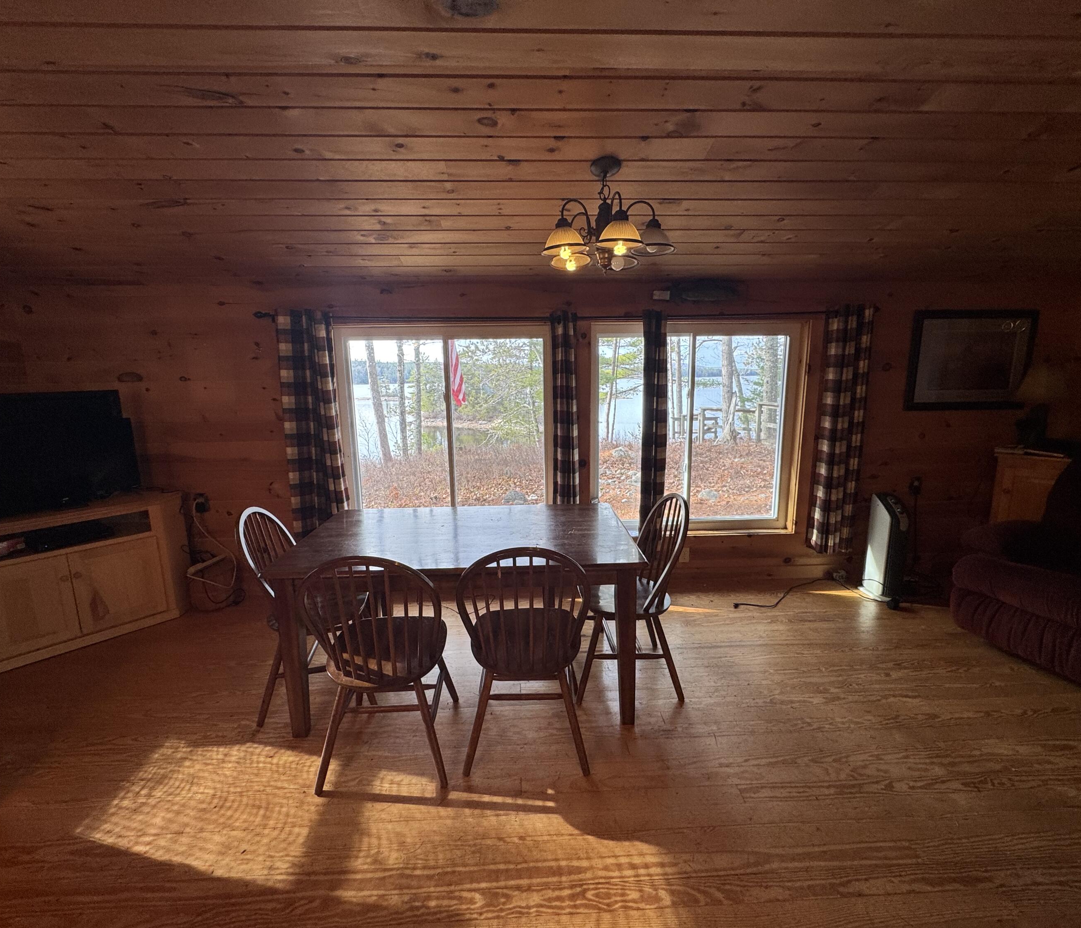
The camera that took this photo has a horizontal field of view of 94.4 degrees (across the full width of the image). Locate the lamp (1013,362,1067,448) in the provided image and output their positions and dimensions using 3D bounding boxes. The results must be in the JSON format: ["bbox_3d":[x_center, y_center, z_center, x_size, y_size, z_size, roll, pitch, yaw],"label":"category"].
[{"bbox_3d":[3.314,-0.385,3.312,0.251,0.556,0.251,-1,10,-2],"label":"lamp"}]

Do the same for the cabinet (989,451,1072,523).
[{"bbox_3d":[3.206,0.438,3.261,0.500,0.980,0.360,7,13,38],"label":"cabinet"}]

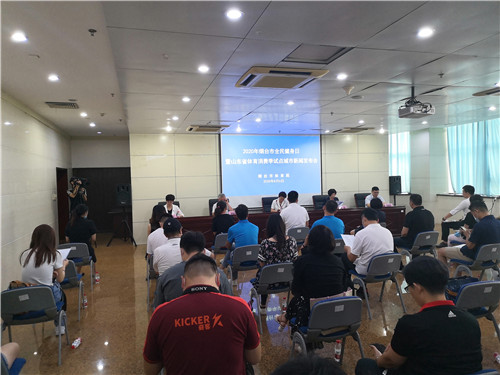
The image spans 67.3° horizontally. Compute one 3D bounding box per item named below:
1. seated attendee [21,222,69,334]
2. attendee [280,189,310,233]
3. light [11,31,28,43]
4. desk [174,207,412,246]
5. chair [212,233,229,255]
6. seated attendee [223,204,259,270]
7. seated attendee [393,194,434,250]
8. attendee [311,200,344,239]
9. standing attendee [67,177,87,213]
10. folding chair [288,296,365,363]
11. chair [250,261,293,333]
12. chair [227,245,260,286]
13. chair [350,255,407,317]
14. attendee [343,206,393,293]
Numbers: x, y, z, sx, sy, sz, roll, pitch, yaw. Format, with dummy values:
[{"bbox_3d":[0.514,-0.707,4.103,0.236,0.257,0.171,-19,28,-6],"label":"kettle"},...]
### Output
[{"bbox_3d":[-2.071,0.992,3.908,0.460,1.260,0.800,-2,1,-14],"label":"seated attendee"},{"bbox_3d":[0.749,0.784,7.130,0.530,1.400,0.780,-2,1,-16],"label":"attendee"},{"bbox_3d":[-2.203,-1.443,3.581,0.160,0.060,0.160,-2,2,-16],"label":"light"},{"bbox_3d":[0.875,1.014,9.583,6.300,0.760,0.600,-2,2,-11],"label":"desk"},{"bbox_3d":[-0.399,1.143,6.816,0.540,0.730,0.560,-2,2,-16],"label":"chair"},{"bbox_3d":[-0.141,0.891,5.540,0.500,1.295,0.780,-2,1,-16],"label":"seated attendee"},{"bbox_3d":[2.745,0.783,6.356,0.520,1.325,0.800,-2,1,-19],"label":"seated attendee"},{"bbox_3d":[1.177,0.849,5.932,0.540,1.280,0.800,-2,1,-13],"label":"attendee"},{"bbox_3d":[-4.640,0.652,10.153,0.500,1.780,0.600,0,2,44],"label":"standing attendee"},{"bbox_3d":[0.607,1.203,3.019,0.520,0.740,0.520,-2,1,-18],"label":"folding chair"},{"bbox_3d":[0.309,1.189,4.346,0.540,0.730,0.560,-2,2,-16],"label":"chair"},{"bbox_3d":[-0.033,1.166,5.538,0.540,0.730,0.560,-2,2,-16],"label":"chair"},{"bbox_3d":[1.554,1.141,4.609,0.530,0.740,0.540,-2,1,-20],"label":"chair"},{"bbox_3d":[1.466,0.879,4.772,0.560,1.260,0.800,-2,1,-19],"label":"attendee"}]

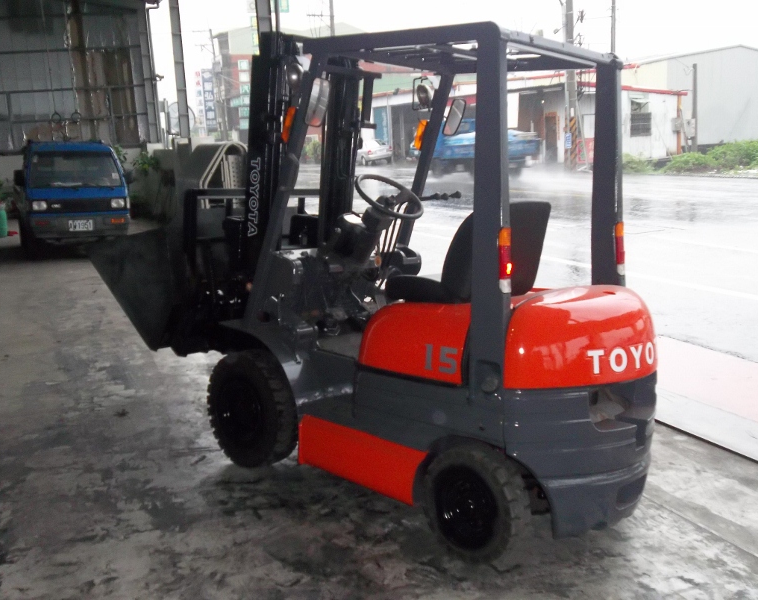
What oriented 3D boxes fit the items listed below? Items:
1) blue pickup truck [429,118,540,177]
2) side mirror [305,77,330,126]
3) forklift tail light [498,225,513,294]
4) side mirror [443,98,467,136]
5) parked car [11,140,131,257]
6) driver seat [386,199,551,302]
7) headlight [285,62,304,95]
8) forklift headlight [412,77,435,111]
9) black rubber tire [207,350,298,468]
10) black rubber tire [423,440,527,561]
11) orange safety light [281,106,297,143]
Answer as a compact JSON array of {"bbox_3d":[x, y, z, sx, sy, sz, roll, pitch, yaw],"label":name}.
[{"bbox_3d":[3.205,-5.138,29.000,1.800,2.000,5.000,-9,13,-30],"label":"blue pickup truck"},{"bbox_3d":[-0.273,-0.880,3.790,0.030,0.205,0.098,28,23,37],"label":"side mirror"},{"bbox_3d":[0.479,-0.148,3.216,0.035,0.248,0.050,4,8,42],"label":"forklift tail light"},{"bbox_3d":[0.403,-0.959,4.515,0.030,0.205,0.105,35,27,34],"label":"side mirror"},{"bbox_3d":[-5.041,-1.734,13.818,1.400,1.730,3.250,-4,11,-23],"label":"parked car"},{"bbox_3d":[0.402,-0.241,3.916,0.600,0.450,0.475,11,12,41],"label":"driver seat"},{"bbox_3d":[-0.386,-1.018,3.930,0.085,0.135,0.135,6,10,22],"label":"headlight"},{"bbox_3d":[0.240,-1.106,4.596,0.125,0.165,0.130,11,12,41],"label":"forklift headlight"},{"bbox_3d":[-0.642,0.553,4.359,0.583,0.583,0.168,11,12,41],"label":"black rubber tire"},{"bbox_3d":[0.389,0.812,3.446,0.465,0.465,0.132,11,13,42],"label":"black rubber tire"},{"bbox_3d":[-0.412,-0.809,3.940,0.042,0.165,0.050,34,27,35],"label":"orange safety light"}]

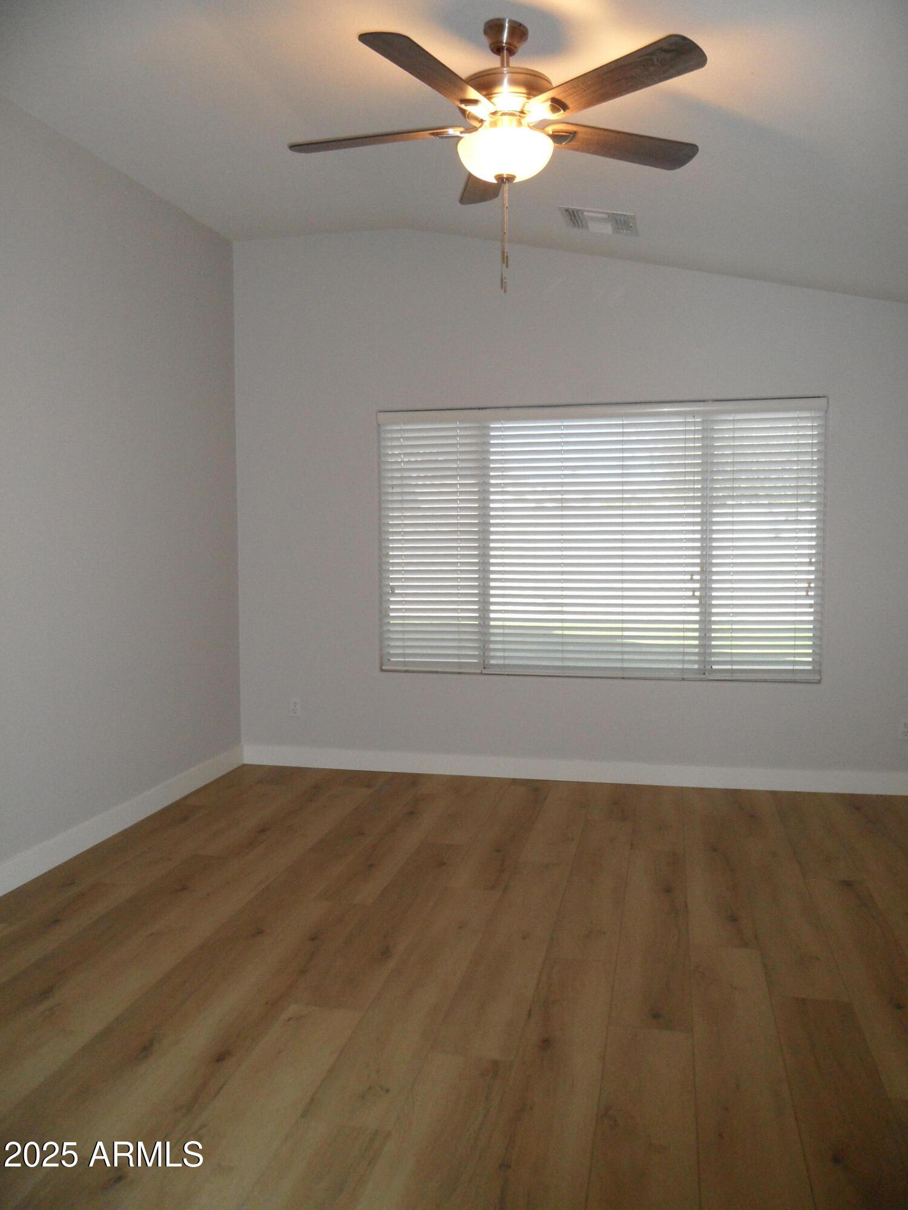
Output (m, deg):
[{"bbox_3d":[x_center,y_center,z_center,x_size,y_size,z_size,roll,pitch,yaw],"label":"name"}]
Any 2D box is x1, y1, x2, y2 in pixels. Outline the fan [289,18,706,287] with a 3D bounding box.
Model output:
[{"bbox_3d":[0.157,-1.328,2.833,1.280,0.760,1.280,0,4,13],"label":"fan"}]

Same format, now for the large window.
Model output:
[{"bbox_3d":[0.759,-0.350,5.242,2.430,1.490,0.080,0,4,13],"label":"large window"}]

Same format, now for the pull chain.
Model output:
[{"bbox_3d":[0.155,-1.119,2.844,0.030,0.345,0.030,0,4,13],"label":"pull chain"}]

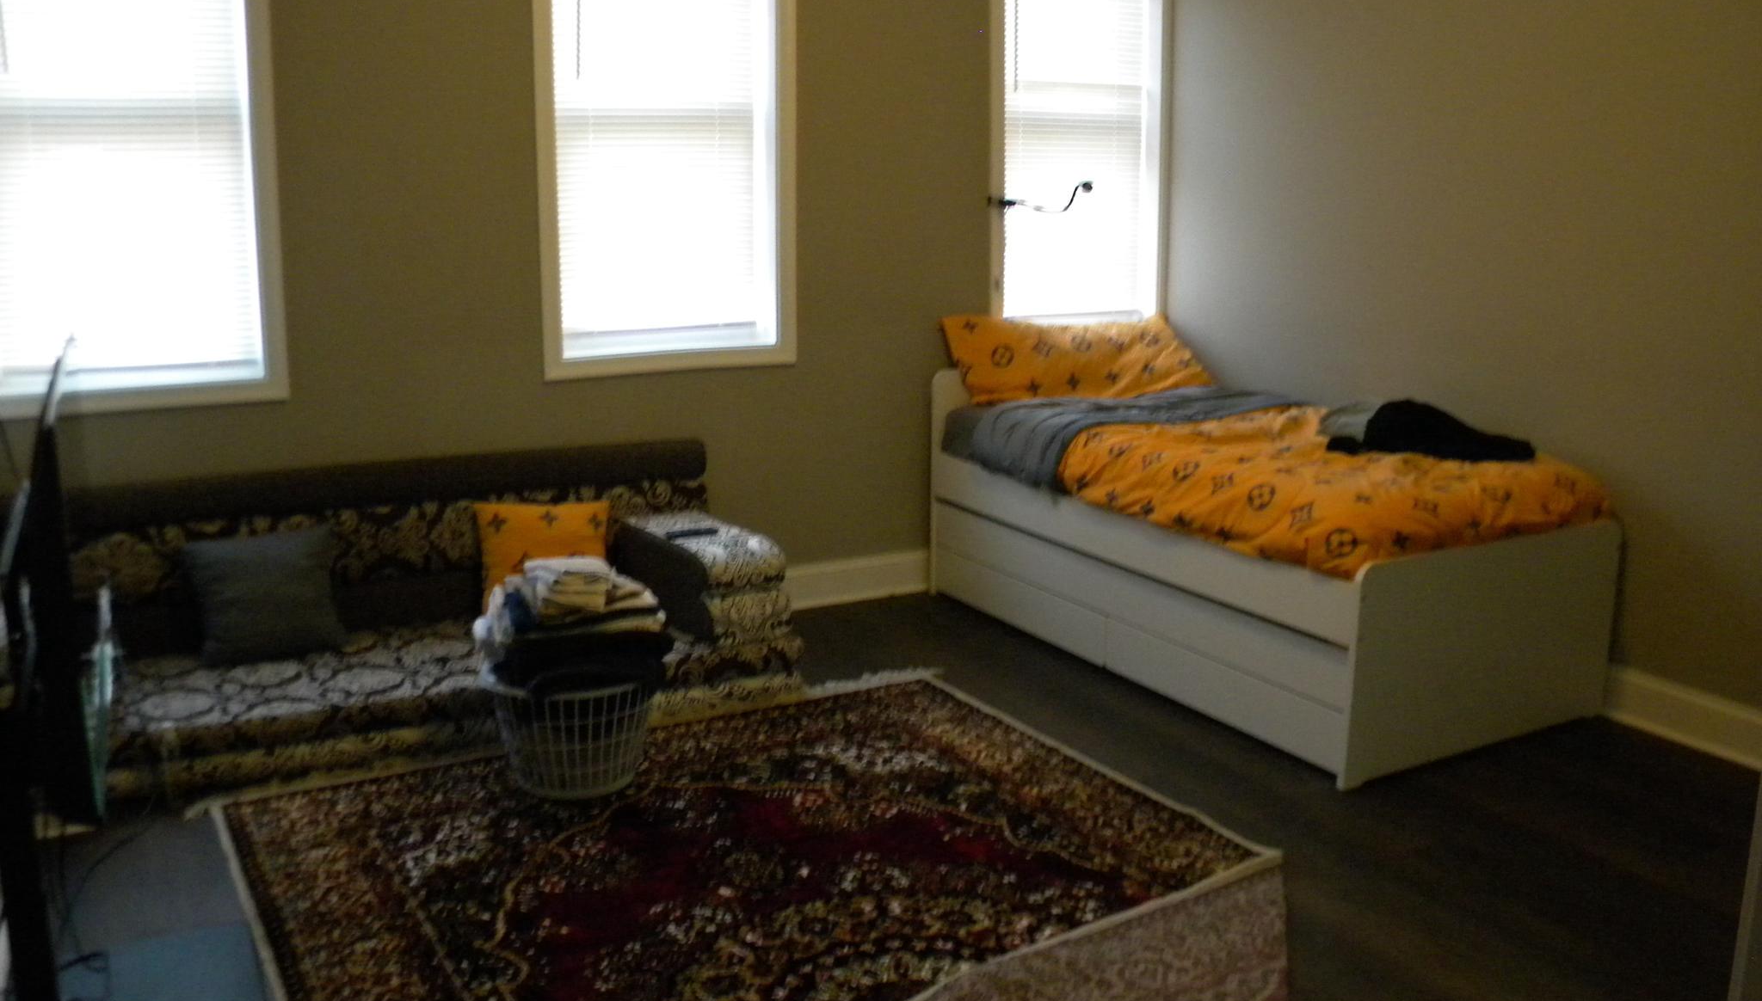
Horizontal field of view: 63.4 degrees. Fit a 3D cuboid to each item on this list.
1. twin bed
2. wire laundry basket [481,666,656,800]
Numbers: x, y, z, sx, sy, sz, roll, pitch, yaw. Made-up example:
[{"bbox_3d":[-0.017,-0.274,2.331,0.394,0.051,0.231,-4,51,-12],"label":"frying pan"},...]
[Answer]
[{"bbox_3d":[1.120,0.019,4.543,1.035,0.950,1.970,-7,14,-29],"label":"twin bed"},{"bbox_3d":[-0.772,0.558,3.570,0.425,0.275,0.420,0,12,0],"label":"wire laundry basket"}]

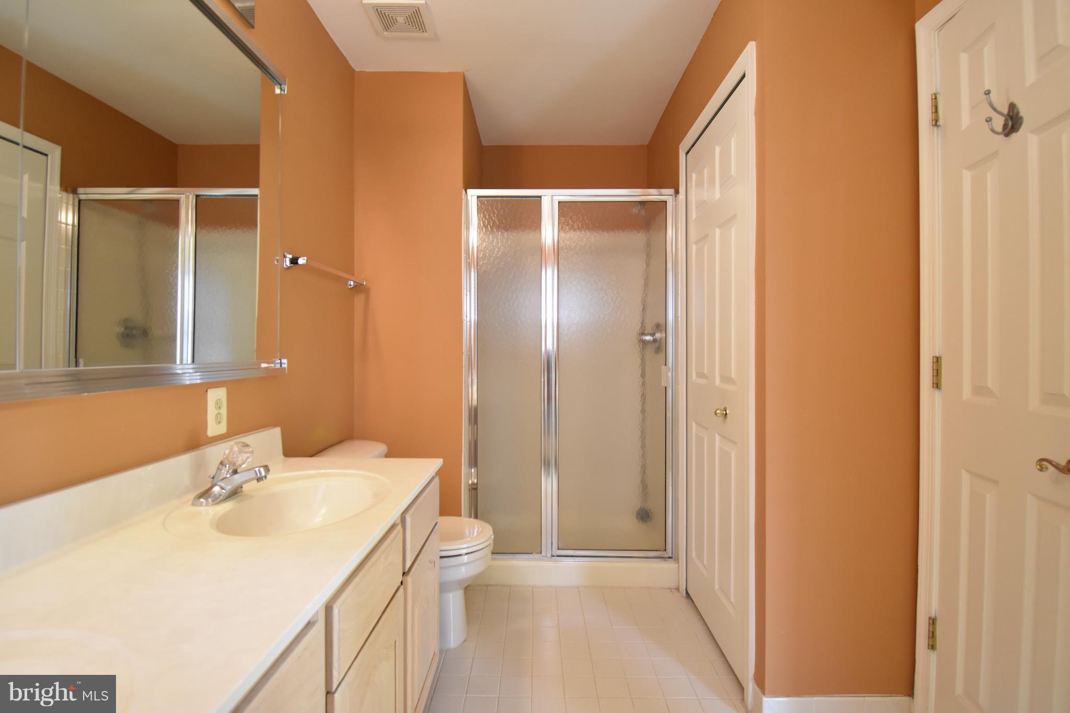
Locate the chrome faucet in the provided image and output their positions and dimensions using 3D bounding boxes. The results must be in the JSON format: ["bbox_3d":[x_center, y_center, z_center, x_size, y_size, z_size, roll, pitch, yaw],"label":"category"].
[{"bbox_3d":[-0.697,0.266,1.195,0.144,0.131,0.147,0,0,0],"label":"chrome faucet"}]

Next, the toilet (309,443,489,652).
[{"bbox_3d":[-0.501,0.745,2.022,0.658,0.740,0.480,0,0,0],"label":"toilet"}]

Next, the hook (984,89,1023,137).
[{"bbox_3d":[1.041,-0.547,1.133,0.057,0.108,0.060,0,0,12],"label":"hook"}]

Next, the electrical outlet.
[{"bbox_3d":[-0.844,0.147,1.346,0.008,0.124,0.079,0,0,0],"label":"electrical outlet"}]

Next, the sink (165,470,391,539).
[{"bbox_3d":[-0.550,0.401,1.206,0.382,0.140,0.550,0,0,0],"label":"sink"}]

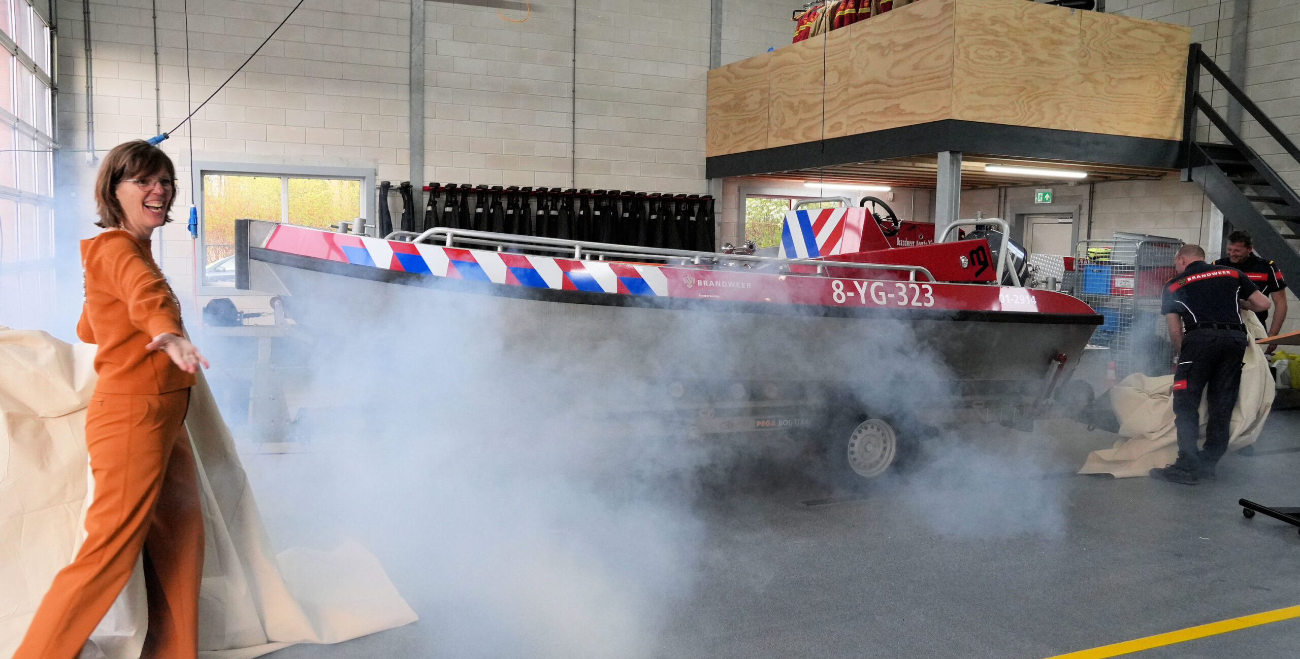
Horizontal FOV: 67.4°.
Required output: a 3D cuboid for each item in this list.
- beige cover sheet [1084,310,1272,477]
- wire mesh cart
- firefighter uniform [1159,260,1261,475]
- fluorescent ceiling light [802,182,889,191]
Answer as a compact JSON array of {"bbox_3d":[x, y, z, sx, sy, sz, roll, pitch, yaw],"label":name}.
[{"bbox_3d":[3.989,0.423,7.389,1.400,1.200,1.250,3,6,24],"label":"beige cover sheet"},{"bbox_3d":[5.357,-0.146,10.977,0.730,1.732,0.780,-1,6,-24],"label":"wire mesh cart"},{"bbox_3d":[4.066,0.258,7.120,0.580,1.480,0.450,2,5,8],"label":"firefighter uniform"},{"bbox_3d":[2.837,-2.028,13.900,1.570,0.090,0.100,-1,6,-24],"label":"fluorescent ceiling light"}]

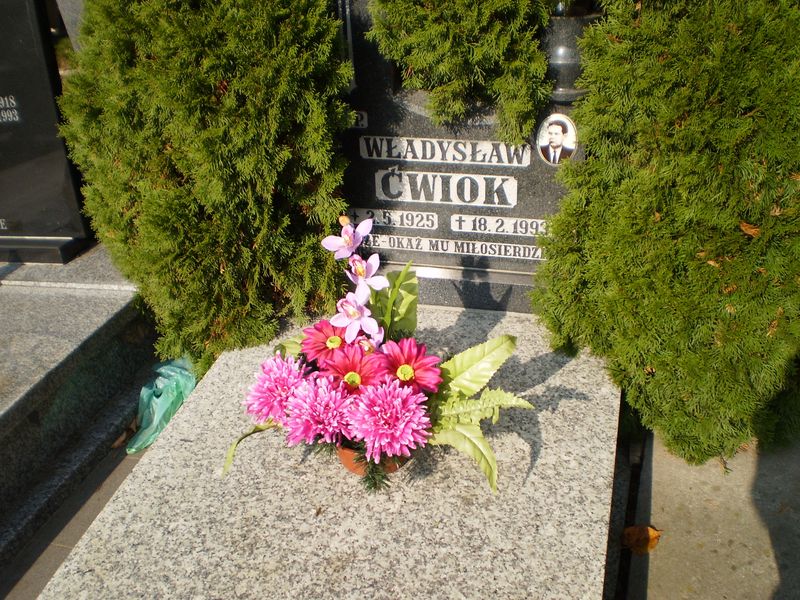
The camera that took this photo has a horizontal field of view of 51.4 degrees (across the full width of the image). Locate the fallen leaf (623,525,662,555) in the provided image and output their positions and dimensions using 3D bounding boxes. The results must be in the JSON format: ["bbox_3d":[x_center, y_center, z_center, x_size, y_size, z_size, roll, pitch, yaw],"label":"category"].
[{"bbox_3d":[0.480,0.472,1.650,0.078,0.018,0.070,2,33,11],"label":"fallen leaf"}]

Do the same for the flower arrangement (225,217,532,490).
[{"bbox_3d":[-0.059,0.122,1.445,0.561,0.466,0.350,-2,33,5],"label":"flower arrangement"}]

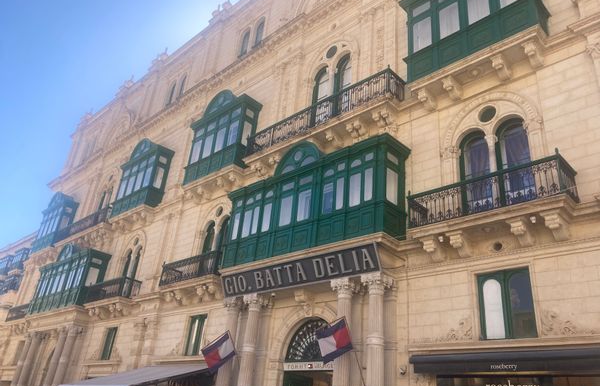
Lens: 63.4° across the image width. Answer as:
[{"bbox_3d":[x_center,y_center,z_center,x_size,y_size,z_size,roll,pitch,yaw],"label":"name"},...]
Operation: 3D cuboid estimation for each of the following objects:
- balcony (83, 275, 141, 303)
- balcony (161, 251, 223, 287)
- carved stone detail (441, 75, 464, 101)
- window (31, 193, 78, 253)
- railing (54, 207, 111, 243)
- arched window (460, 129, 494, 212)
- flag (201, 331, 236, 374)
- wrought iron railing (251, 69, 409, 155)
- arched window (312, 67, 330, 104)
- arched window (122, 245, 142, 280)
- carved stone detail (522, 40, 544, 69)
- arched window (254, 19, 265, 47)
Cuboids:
[{"bbox_3d":[-9.762,5.239,25.379,4.060,1.012,0.862,-19,-36,40],"label":"balcony"},{"bbox_3d":[-4.365,3.421,20.602,3.978,0.959,1.170,-19,-36,40],"label":"balcony"},{"bbox_3d":[4.738,-3.233,15.134,0.316,0.456,0.655,-19,-36,40],"label":"carved stone detail"},{"bbox_3d":[-17.351,2.184,34.575,3.905,4.367,1.056,-19,-36,40],"label":"window"},{"bbox_3d":[-14.123,2.455,32.165,7.371,1.041,0.995,-19,-36,40],"label":"railing"},{"bbox_3d":[5.035,-0.381,13.904,0.784,3.112,0.187,-19,-36,40],"label":"arched window"},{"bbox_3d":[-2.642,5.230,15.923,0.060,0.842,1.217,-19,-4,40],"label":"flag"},{"bbox_3d":[0.700,-2.690,18.965,7.359,1.088,1.018,-19,-36,40],"label":"wrought iron railing"},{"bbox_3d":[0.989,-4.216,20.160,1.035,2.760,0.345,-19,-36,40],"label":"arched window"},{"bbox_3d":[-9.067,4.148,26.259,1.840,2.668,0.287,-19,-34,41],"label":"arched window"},{"bbox_3d":[6.255,-3.716,13.061,0.356,0.448,0.633,-19,-34,41],"label":"carved stone detail"},{"bbox_3d":[-2.158,-8.907,26.846,0.562,2.164,0.234,-19,-36,40],"label":"arched window"}]

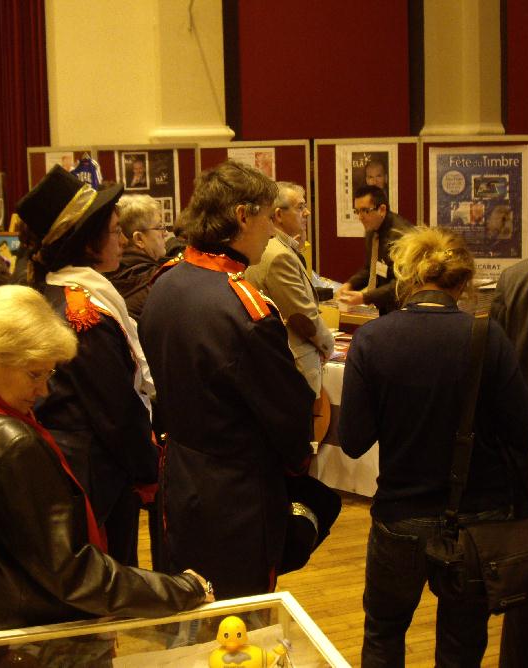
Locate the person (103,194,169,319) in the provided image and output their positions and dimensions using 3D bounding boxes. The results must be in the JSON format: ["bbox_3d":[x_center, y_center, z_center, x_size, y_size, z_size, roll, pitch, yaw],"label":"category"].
[{"bbox_3d":[-0.458,0.284,3.677,0.350,1.609,0.490,-6,9,-28],"label":"person"}]

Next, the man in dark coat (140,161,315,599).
[{"bbox_3d":[-0.075,0.417,2.444,0.380,1.681,0.500,-8,10,-38],"label":"man in dark coat"}]

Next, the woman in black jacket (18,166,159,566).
[{"bbox_3d":[-0.448,0.387,2.701,0.370,1.683,0.470,-5,9,-24],"label":"woman in black jacket"}]

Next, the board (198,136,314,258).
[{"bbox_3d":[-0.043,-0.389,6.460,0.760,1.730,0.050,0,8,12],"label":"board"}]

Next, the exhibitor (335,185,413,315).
[{"bbox_3d":[0.655,-0.016,5.506,0.540,1.633,0.470,6,11,40],"label":"exhibitor"}]

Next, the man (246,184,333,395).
[{"bbox_3d":[0.106,0.188,4.119,0.420,1.649,0.480,-4,9,-16],"label":"man"}]

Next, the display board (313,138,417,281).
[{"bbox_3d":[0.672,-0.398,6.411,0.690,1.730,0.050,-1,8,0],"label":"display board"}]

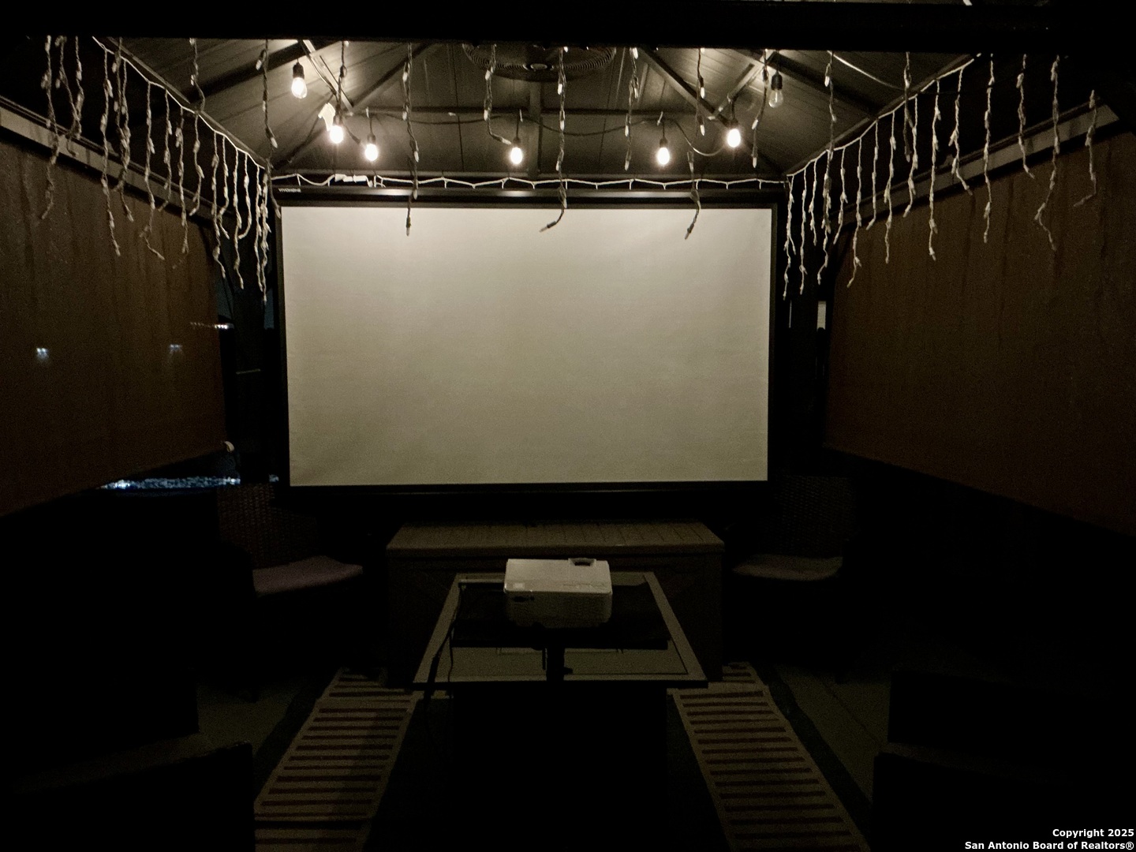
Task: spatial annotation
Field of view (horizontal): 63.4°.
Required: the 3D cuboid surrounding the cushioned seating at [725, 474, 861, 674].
[{"bbox_3d":[1.038,0.659,4.183,0.600,0.800,0.580,2,5,28],"label":"cushioned seating"}]

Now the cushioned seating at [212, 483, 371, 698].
[{"bbox_3d":[-1.254,0.676,4.028,0.600,0.800,0.580,-4,6,-41],"label":"cushioned seating"}]

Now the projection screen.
[{"bbox_3d":[-0.168,-0.358,4.200,2.220,1.260,0.040,0,5,-2],"label":"projection screen"}]

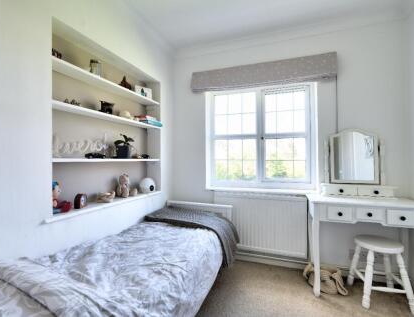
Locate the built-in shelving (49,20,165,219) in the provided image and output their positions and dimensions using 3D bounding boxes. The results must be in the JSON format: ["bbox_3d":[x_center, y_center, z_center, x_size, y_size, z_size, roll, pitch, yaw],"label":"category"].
[{"bbox_3d":[-0.791,-0.237,1.724,0.204,1.216,1.120,0,0,21],"label":"built-in shelving"}]

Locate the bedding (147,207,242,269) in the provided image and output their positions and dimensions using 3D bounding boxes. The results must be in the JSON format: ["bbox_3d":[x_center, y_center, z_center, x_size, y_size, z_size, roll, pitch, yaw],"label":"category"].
[{"bbox_3d":[-0.148,0.735,1.980,0.845,0.366,0.448,0,0,20],"label":"bedding"}]

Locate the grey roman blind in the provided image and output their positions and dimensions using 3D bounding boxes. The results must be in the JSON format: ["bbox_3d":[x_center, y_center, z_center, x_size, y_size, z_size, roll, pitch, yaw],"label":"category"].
[{"bbox_3d":[0.521,-0.855,2.054,1.398,0.204,0.127,0,0,18],"label":"grey roman blind"}]

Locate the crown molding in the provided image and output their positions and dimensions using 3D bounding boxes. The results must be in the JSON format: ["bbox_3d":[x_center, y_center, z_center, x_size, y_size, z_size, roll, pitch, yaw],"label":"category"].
[{"bbox_3d":[0.641,-1.244,2.031,2.229,0.097,0.092,0,0,18],"label":"crown molding"}]

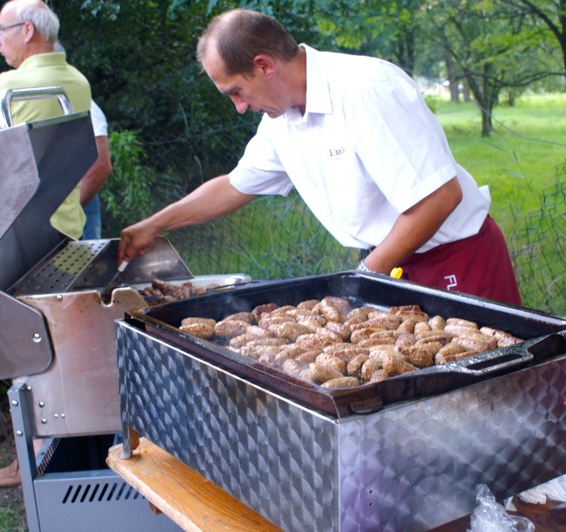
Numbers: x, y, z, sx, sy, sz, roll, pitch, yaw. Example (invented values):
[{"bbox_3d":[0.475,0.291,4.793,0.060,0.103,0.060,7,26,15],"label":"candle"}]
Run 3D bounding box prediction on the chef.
[{"bbox_3d":[0.114,0.214,2.060,0.800,1.600,0.620,-7,13,-24],"label":"chef"}]

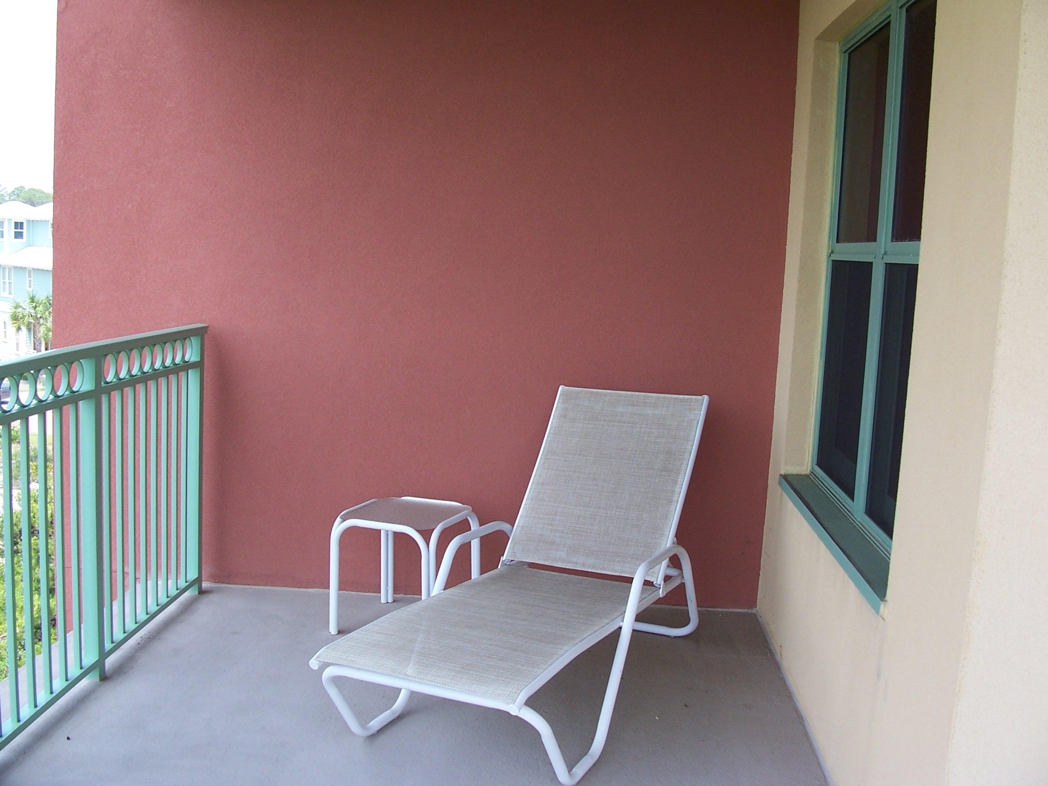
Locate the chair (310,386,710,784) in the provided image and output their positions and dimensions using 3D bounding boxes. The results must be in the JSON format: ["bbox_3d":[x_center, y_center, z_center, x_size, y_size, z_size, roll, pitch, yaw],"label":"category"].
[{"bbox_3d":[0.061,0.524,3.387,0.671,0.912,1.727,6,8,23],"label":"chair"}]

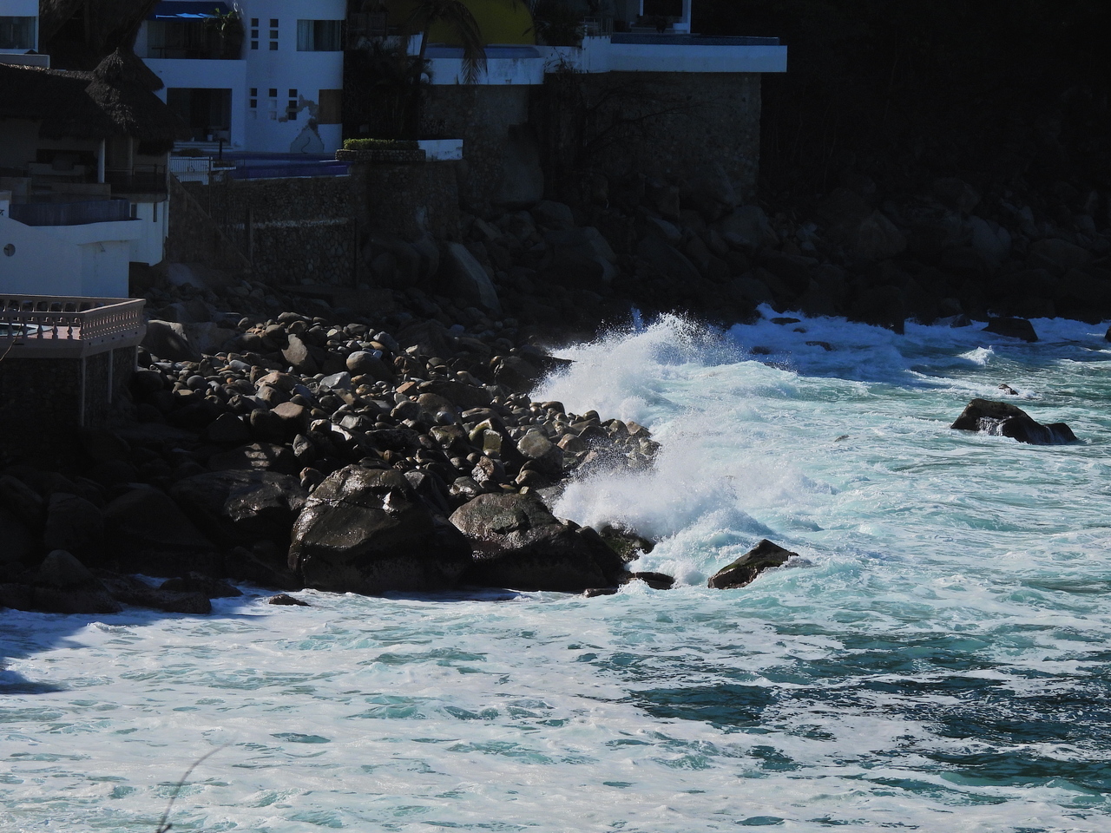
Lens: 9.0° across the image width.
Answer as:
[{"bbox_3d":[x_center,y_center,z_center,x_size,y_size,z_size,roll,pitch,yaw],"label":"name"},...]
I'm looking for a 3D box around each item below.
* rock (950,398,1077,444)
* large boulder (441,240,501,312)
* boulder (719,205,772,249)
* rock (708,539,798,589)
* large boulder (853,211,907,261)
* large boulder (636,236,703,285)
[{"bbox_3d":[18.026,0.188,278.000,4.990,1.760,2.900,1,4,0],"label":"rock"},{"bbox_3d":[-3.775,-6.176,315.000,2.790,3.180,2.500,1,4,0],"label":"large boulder"},{"bbox_3d":[9.320,-9.320,347.000,2.560,2.060,2.300,1,4,0],"label":"boulder"},{"bbox_3d":[6.013,4.480,215.000,2.700,1.480,1.900,1,4,0],"label":"rock"},{"bbox_3d":[15.840,-8.842,345.000,2.630,2.390,2.300,1,4,0],"label":"large boulder"},{"bbox_3d":[5.512,-7.524,341.000,3.270,2.270,2.600,1,4,0],"label":"large boulder"}]

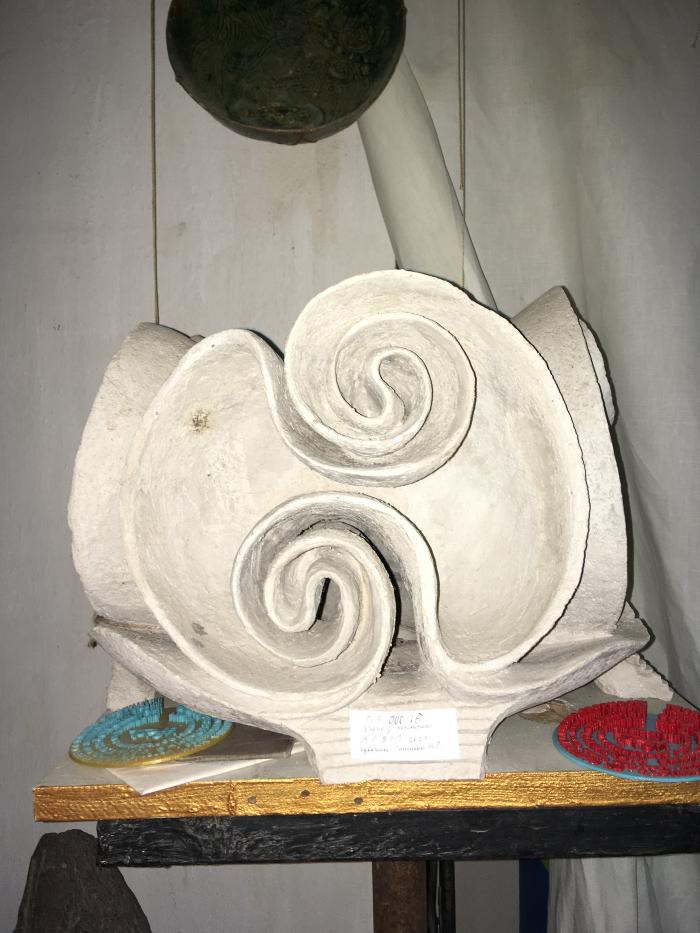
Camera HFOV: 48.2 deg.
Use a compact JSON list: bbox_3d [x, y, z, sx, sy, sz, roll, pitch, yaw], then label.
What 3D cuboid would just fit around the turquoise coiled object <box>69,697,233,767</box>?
[{"bbox_3d":[-0.160,0.213,0.635,0.130,0.013,0.130,-5,0,-2],"label":"turquoise coiled object"}]

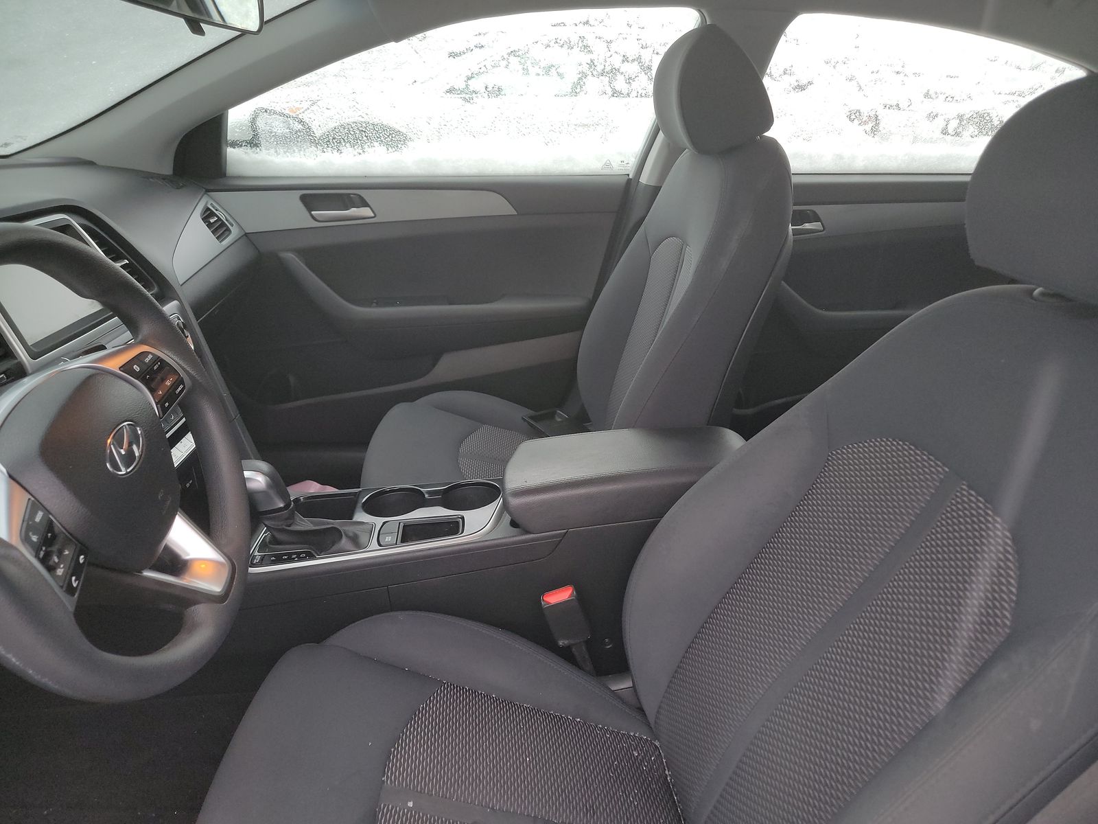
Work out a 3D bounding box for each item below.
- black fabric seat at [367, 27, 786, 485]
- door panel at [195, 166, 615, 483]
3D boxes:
[{"bbox_3d":[0.025,-0.150,1.347,0.740,0.970,0.530,0,22,-1],"label":"black fabric seat"},{"bbox_3d":[-0.325,-0.192,1.697,0.990,0.640,0.150,0,22,-1],"label":"door panel"}]

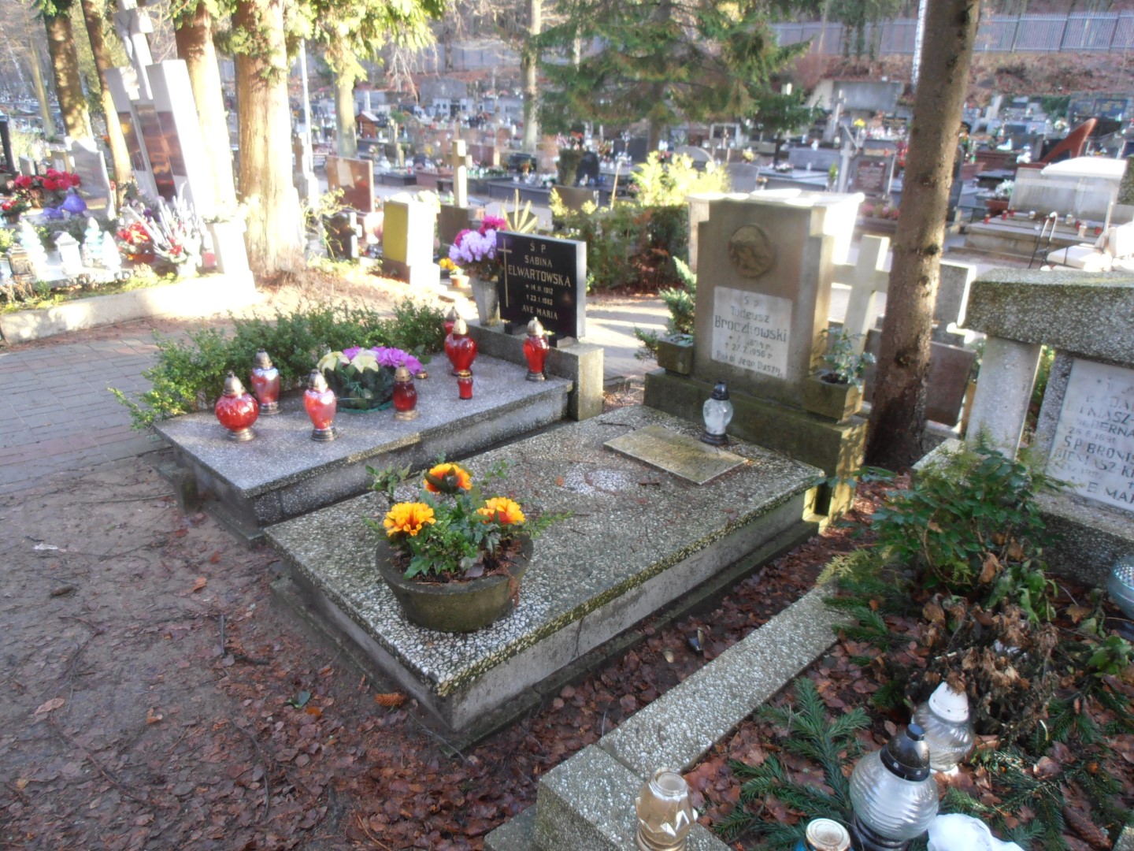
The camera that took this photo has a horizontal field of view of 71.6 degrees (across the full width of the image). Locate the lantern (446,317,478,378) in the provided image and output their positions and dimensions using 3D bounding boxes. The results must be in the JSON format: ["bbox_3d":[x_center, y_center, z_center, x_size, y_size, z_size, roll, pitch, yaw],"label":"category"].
[{"bbox_3d":[-0.540,-0.413,4.026,0.166,0.284,0.166,-18,28,-41],"label":"lantern"}]

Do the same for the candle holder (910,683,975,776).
[{"bbox_3d":[0.887,0.696,1.846,0.134,0.224,0.134,-18,28,-41],"label":"candle holder"}]

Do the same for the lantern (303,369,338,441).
[{"bbox_3d":[-1.020,-0.089,3.236,0.141,0.290,0.141,20,29,40],"label":"lantern"}]

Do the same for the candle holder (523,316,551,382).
[{"bbox_3d":[-0.149,-0.385,3.955,0.129,0.313,0.129,1,21,0],"label":"candle holder"}]

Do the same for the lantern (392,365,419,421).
[{"bbox_3d":[-0.726,-0.156,3.526,0.115,0.236,0.115,1,21,0],"label":"lantern"}]

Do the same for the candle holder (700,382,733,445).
[{"bbox_3d":[0.639,-0.059,3.323,0.125,0.259,0.125,1,21,0],"label":"candle holder"}]

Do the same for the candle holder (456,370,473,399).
[{"bbox_3d":[-0.478,-0.193,3.686,0.070,0.135,0.070,1,21,0],"label":"candle holder"}]

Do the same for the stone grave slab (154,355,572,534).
[{"bbox_3d":[-0.879,-0.017,3.708,0.868,0.192,1.695,20,29,40],"label":"stone grave slab"}]

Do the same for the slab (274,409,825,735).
[{"bbox_3d":[0.012,0.361,2.884,1.824,0.202,1.003,-19,29,-40],"label":"slab"}]

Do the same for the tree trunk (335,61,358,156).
[{"bbox_3d":[-6.022,-8.542,21.459,0.500,2.560,0.500,-18,28,-41],"label":"tree trunk"}]

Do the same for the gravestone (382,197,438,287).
[{"bbox_3d":[-1.532,-1.788,7.595,0.394,0.739,0.384,16,26,34],"label":"gravestone"}]

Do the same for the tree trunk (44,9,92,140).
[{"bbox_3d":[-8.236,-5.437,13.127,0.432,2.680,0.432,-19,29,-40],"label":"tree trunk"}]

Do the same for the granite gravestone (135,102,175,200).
[{"bbox_3d":[-4.087,-2.712,7.801,0.443,0.907,0.048,17,27,36],"label":"granite gravestone"}]

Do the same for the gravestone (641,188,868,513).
[{"bbox_3d":[0.791,-0.327,3.340,0.216,1.179,1.003,-19,29,-40],"label":"gravestone"}]

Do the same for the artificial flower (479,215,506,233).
[{"bbox_3d":[-0.426,-1.156,4.531,0.144,0.125,0.163,-19,29,-40],"label":"artificial flower"}]

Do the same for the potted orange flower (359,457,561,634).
[{"bbox_3d":[-0.313,0.343,2.213,0.461,0.326,0.490,0,22,0],"label":"potted orange flower"}]

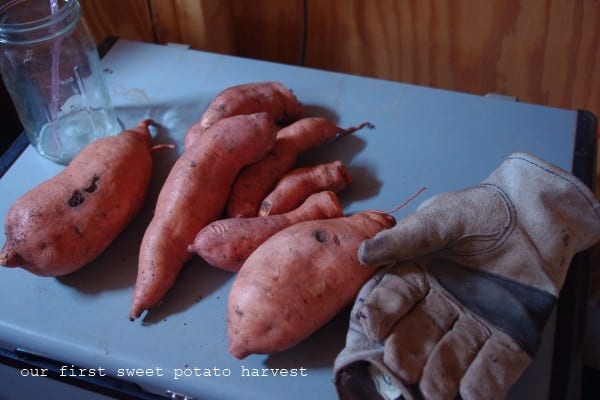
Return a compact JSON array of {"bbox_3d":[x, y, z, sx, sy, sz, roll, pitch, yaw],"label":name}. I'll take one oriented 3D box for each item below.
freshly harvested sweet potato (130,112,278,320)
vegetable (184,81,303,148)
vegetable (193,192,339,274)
[{"bbox_3d":[-0.102,-0.001,0.649,0.063,0.062,0.243,20,52,21],"label":"freshly harvested sweet potato"},{"bbox_3d":[-0.063,-0.093,0.743,0.137,0.047,0.053,-28,51,-20],"label":"vegetable"},{"bbox_3d":[-0.027,0.028,0.631,0.145,0.042,0.047,-18,49,-13],"label":"vegetable"}]

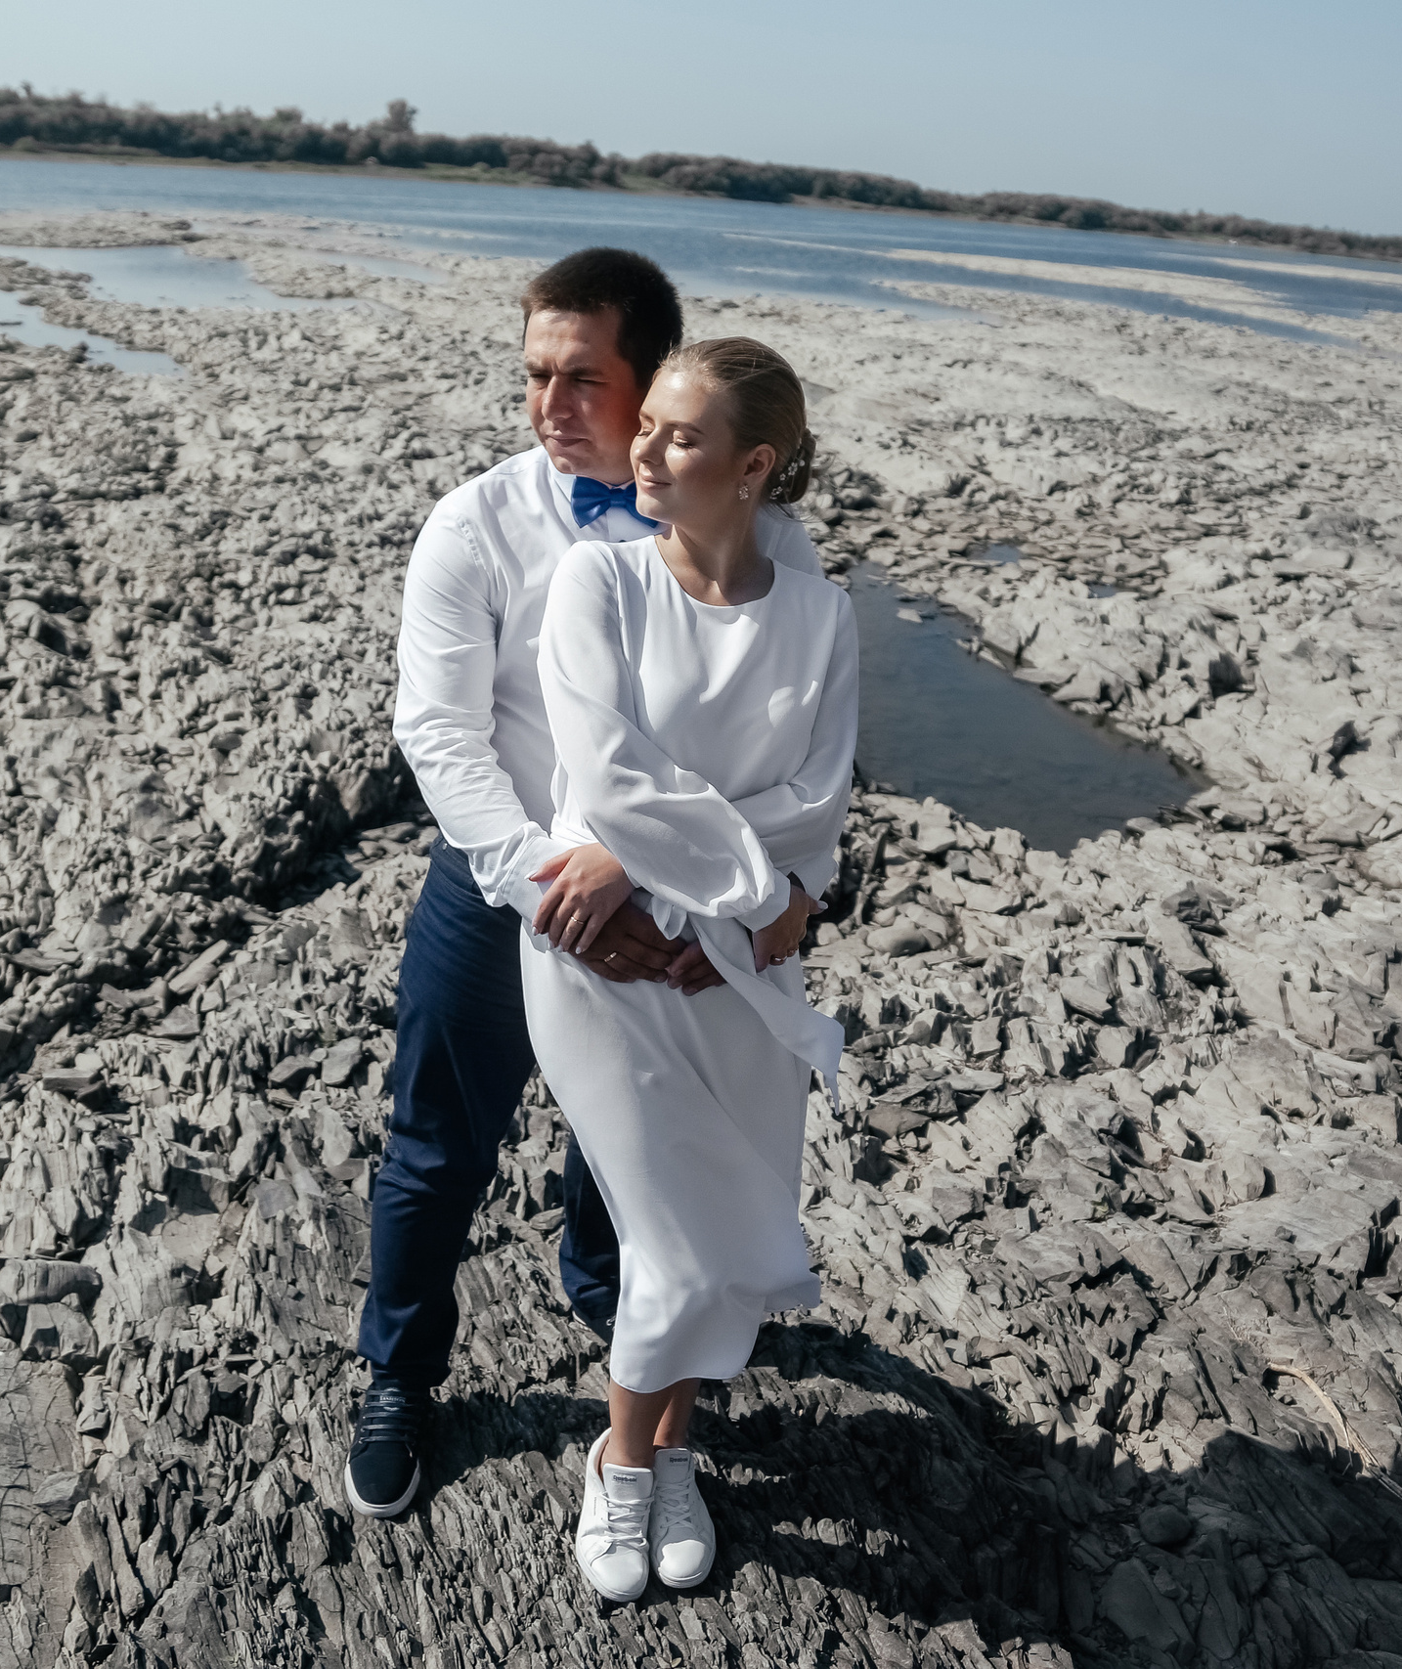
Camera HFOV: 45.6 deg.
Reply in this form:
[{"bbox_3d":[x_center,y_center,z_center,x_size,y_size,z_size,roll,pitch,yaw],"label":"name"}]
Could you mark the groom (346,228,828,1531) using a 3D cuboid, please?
[{"bbox_3d":[-0.158,0.124,2.355,0.600,1.780,0.520,2,21,-7],"label":"groom"}]

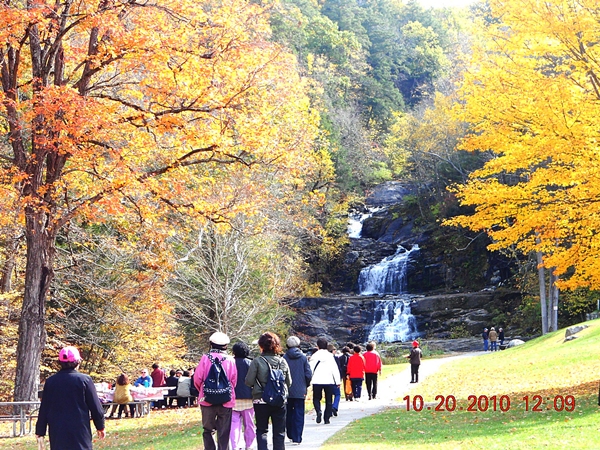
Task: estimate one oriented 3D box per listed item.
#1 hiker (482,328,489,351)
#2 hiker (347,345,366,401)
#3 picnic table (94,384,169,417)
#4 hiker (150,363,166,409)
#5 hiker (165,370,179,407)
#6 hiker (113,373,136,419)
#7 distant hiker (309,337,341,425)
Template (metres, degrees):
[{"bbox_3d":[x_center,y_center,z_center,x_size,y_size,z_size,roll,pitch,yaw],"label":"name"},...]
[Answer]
[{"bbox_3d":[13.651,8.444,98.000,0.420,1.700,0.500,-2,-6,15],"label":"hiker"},{"bbox_3d":[1.600,4.206,37.800,0.540,1.600,0.420,-1,-6,7],"label":"hiker"},{"bbox_3d":[-4.857,5.133,38.700,2.050,0.780,1.500,-1,-6,10],"label":"picnic table"},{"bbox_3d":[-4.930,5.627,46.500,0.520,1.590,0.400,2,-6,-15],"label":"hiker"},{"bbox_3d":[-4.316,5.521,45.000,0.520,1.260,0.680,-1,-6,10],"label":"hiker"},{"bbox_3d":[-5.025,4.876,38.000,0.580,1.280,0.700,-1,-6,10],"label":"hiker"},{"bbox_3d":[0.487,3.049,26.000,0.620,1.680,0.480,-1,-6,5],"label":"distant hiker"}]

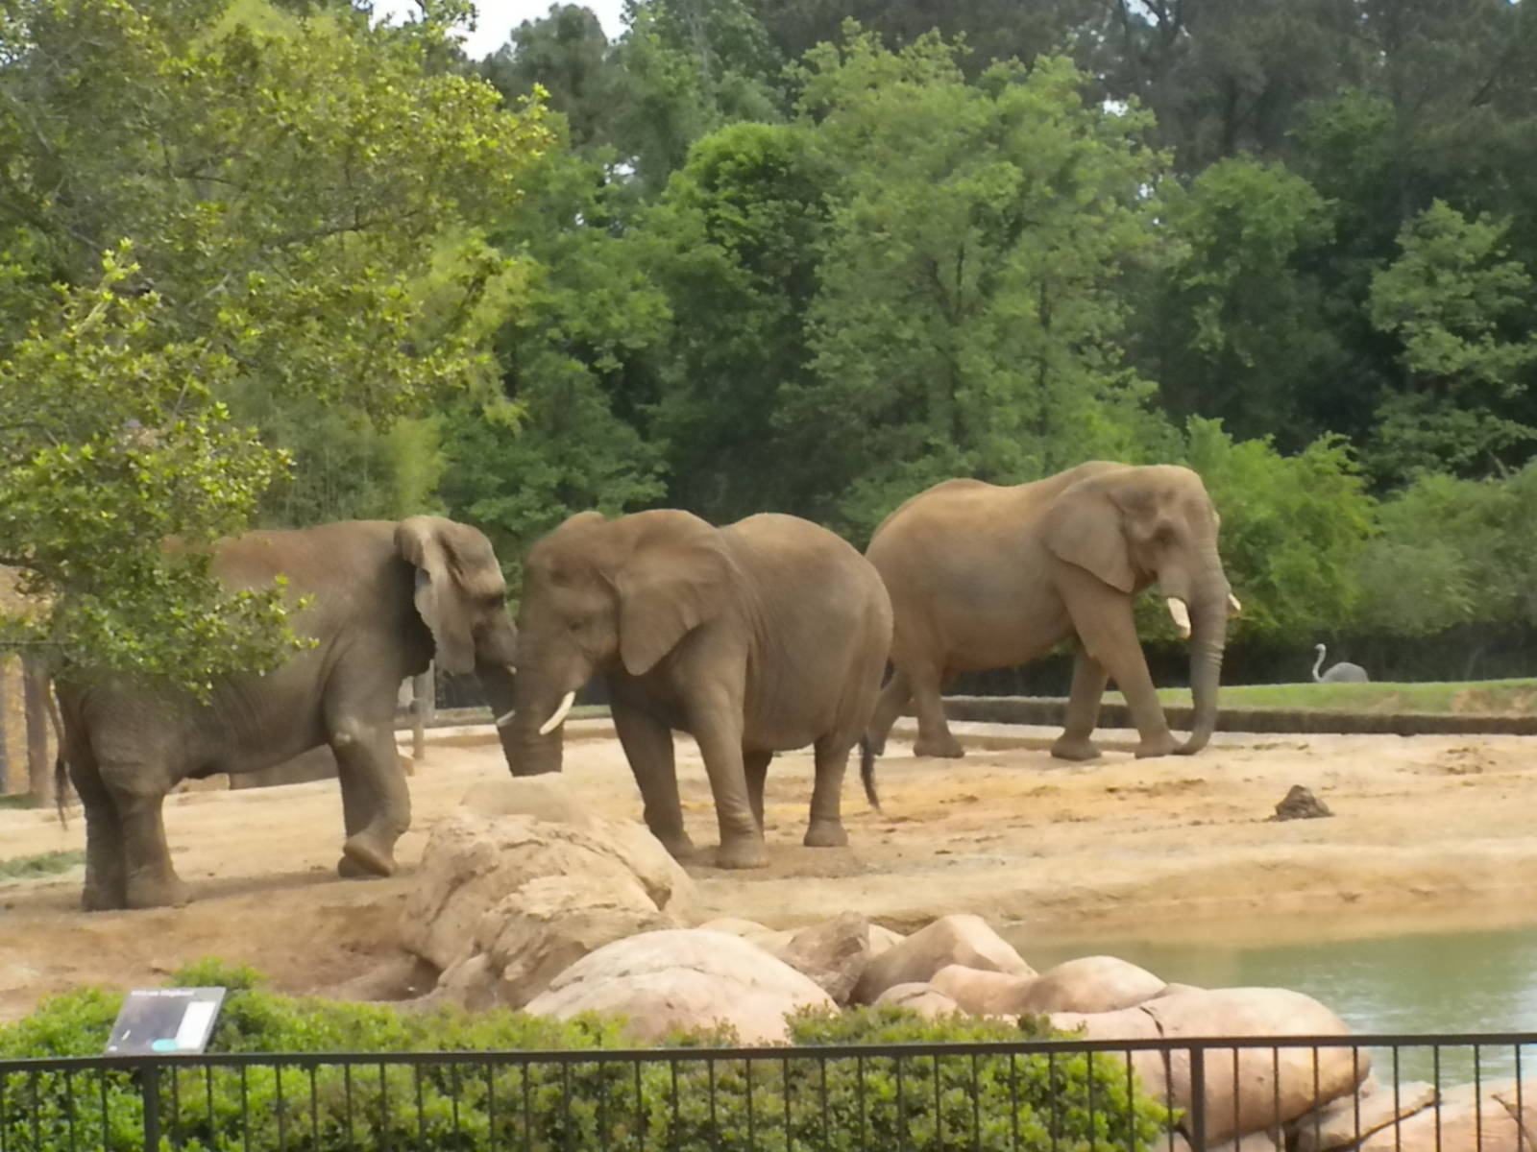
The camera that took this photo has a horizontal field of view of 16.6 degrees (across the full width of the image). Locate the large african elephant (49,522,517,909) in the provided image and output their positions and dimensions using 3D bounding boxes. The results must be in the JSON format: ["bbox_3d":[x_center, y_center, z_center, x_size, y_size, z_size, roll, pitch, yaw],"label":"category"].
[{"bbox_3d":[-3.328,0.950,37.500,3.250,2.650,1.500,-2,3,-22],"label":"large african elephant"}]

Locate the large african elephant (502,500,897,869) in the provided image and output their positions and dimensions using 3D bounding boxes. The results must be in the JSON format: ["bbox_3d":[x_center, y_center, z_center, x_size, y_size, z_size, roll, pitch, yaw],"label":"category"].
[{"bbox_3d":[-0.523,0.804,40.000,3.400,2.600,1.500,-2,2,-42],"label":"large african elephant"}]

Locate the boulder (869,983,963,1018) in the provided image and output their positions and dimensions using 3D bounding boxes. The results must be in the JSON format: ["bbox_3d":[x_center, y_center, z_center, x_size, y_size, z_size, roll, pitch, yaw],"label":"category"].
[{"bbox_3d":[0.820,2.406,29.200,0.550,0.360,0.550,0,2,0],"label":"boulder"}]

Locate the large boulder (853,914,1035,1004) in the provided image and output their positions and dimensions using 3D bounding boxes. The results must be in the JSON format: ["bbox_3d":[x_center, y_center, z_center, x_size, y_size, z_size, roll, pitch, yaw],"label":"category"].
[{"bbox_3d":[1.065,2.353,32.000,1.100,0.650,0.950,0,2,0],"label":"large boulder"}]

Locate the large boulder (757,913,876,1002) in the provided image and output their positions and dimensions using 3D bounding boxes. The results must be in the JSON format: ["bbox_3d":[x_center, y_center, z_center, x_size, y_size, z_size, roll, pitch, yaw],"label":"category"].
[{"bbox_3d":[0.285,2.331,31.800,0.750,0.620,0.750,0,2,0],"label":"large boulder"}]

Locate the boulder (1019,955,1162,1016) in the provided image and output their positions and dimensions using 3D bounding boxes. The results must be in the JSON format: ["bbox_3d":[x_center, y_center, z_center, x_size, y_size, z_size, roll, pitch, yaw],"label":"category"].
[{"bbox_3d":[1.796,2.383,30.000,0.950,0.480,0.800,0,2,0],"label":"boulder"}]

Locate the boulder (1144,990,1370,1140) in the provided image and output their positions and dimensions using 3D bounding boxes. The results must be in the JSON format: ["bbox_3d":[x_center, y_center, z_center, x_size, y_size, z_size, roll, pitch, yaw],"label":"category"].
[{"bbox_3d":[2.500,2.543,27.000,1.150,0.850,1.100,0,2,0],"label":"boulder"}]

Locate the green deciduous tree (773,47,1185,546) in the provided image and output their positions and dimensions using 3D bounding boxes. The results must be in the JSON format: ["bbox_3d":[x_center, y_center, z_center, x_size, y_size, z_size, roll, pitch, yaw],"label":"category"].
[{"bbox_3d":[3.470,-3.590,88.000,6.600,10.800,6.400,0,2,0],"label":"green deciduous tree"}]

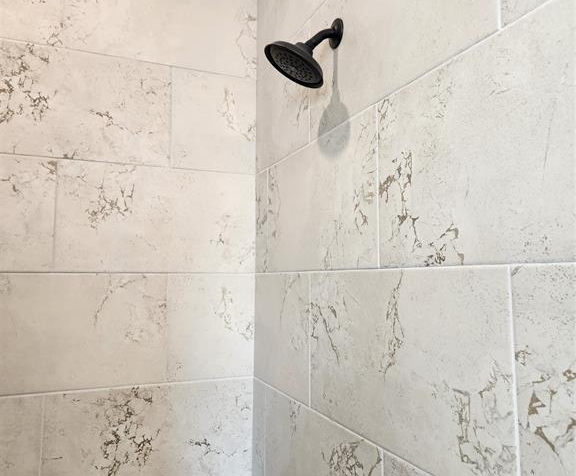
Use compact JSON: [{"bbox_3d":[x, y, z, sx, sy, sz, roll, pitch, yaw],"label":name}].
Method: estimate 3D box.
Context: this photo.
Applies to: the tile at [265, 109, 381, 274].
[{"bbox_3d":[0.056,-0.071,1.186,0.010,0.304,0.585,2,-6,-22],"label":"tile"}]

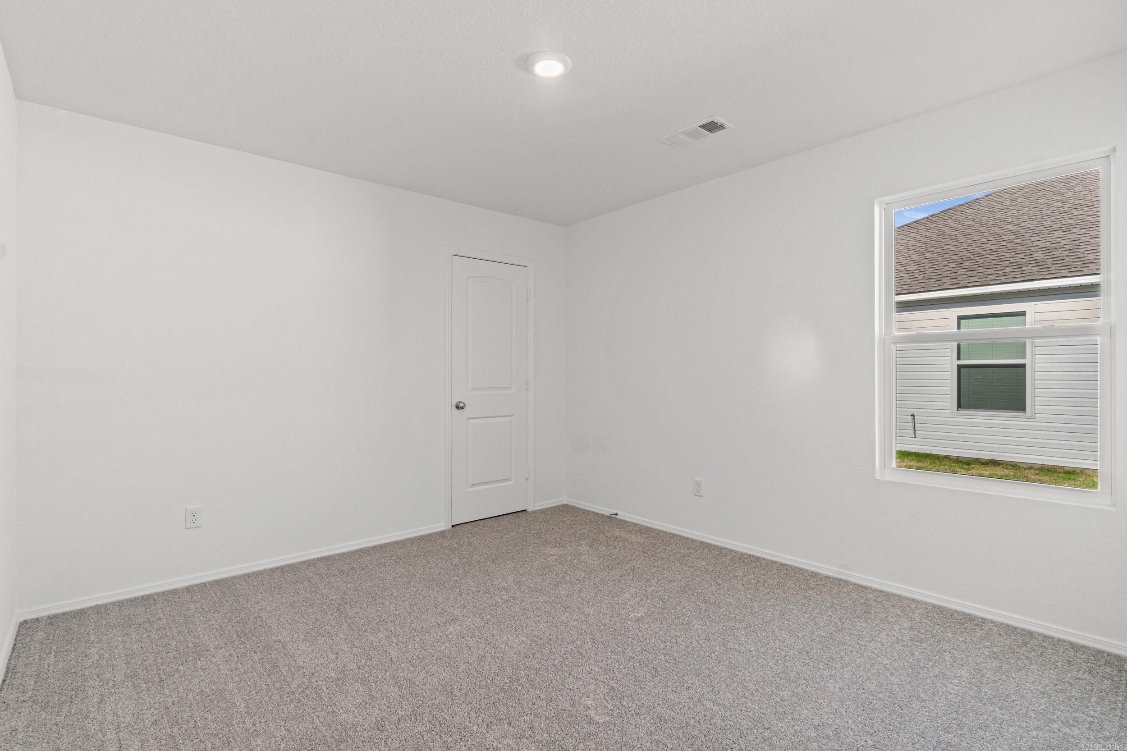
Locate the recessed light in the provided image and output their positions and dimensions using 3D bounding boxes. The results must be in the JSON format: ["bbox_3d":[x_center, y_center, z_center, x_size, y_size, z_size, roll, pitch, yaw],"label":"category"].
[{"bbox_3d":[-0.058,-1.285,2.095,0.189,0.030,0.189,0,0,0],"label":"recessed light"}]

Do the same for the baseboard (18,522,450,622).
[{"bbox_3d":[-1.705,1.117,3.004,2.154,0.050,0.014,0,0,-39],"label":"baseboard"}]

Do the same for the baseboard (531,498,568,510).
[{"bbox_3d":[-0.111,1.110,4.290,0.346,0.050,0.014,0,0,-39],"label":"baseboard"}]

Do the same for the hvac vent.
[{"bbox_3d":[0.708,-1.293,2.699,0.178,0.020,0.344,0,0,-42],"label":"hvac vent"}]

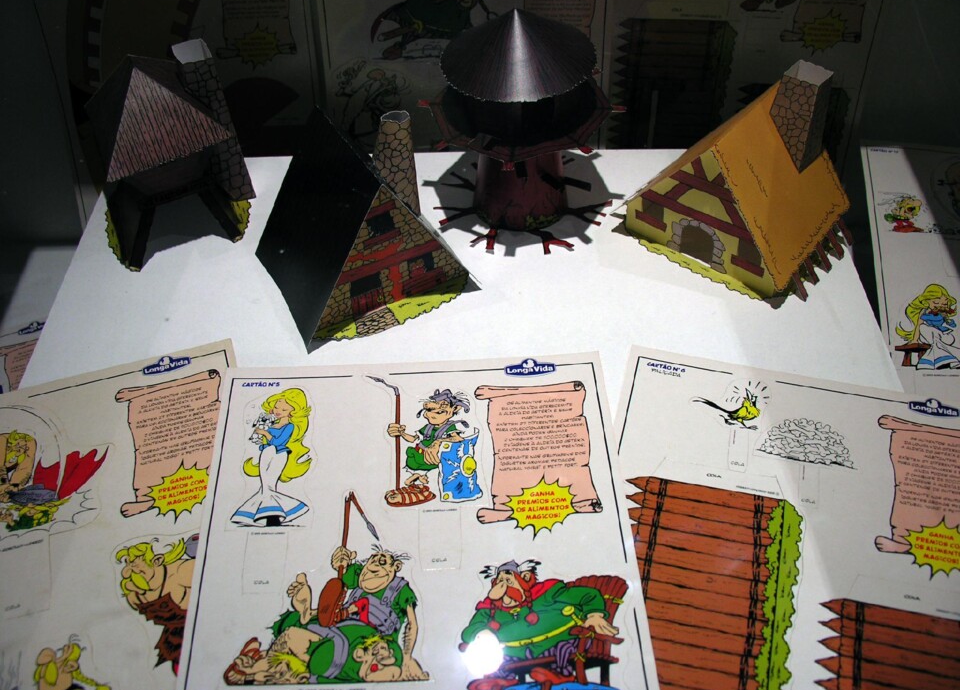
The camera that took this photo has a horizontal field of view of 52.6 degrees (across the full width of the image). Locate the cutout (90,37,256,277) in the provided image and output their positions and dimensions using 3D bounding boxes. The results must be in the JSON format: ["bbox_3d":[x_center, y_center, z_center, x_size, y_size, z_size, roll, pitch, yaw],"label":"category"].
[{"bbox_3d":[-0.198,-0.124,0.602,0.098,0.106,0.090,-21,51,-16],"label":"cutout"}]

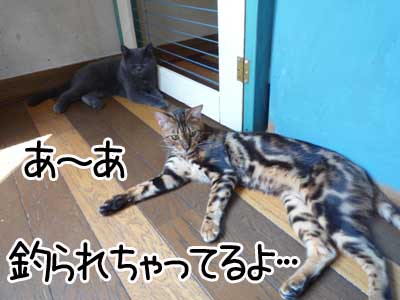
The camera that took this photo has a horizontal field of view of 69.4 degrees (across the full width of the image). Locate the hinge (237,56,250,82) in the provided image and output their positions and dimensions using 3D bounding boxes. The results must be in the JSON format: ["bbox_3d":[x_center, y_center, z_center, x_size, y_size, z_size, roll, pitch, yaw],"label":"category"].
[{"bbox_3d":[0.119,-0.223,0.815,0.011,0.069,0.049,-26,39,-29],"label":"hinge"}]

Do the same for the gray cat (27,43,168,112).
[{"bbox_3d":[-0.428,-0.297,1.148,0.603,0.218,0.202,2,34,9],"label":"gray cat"}]

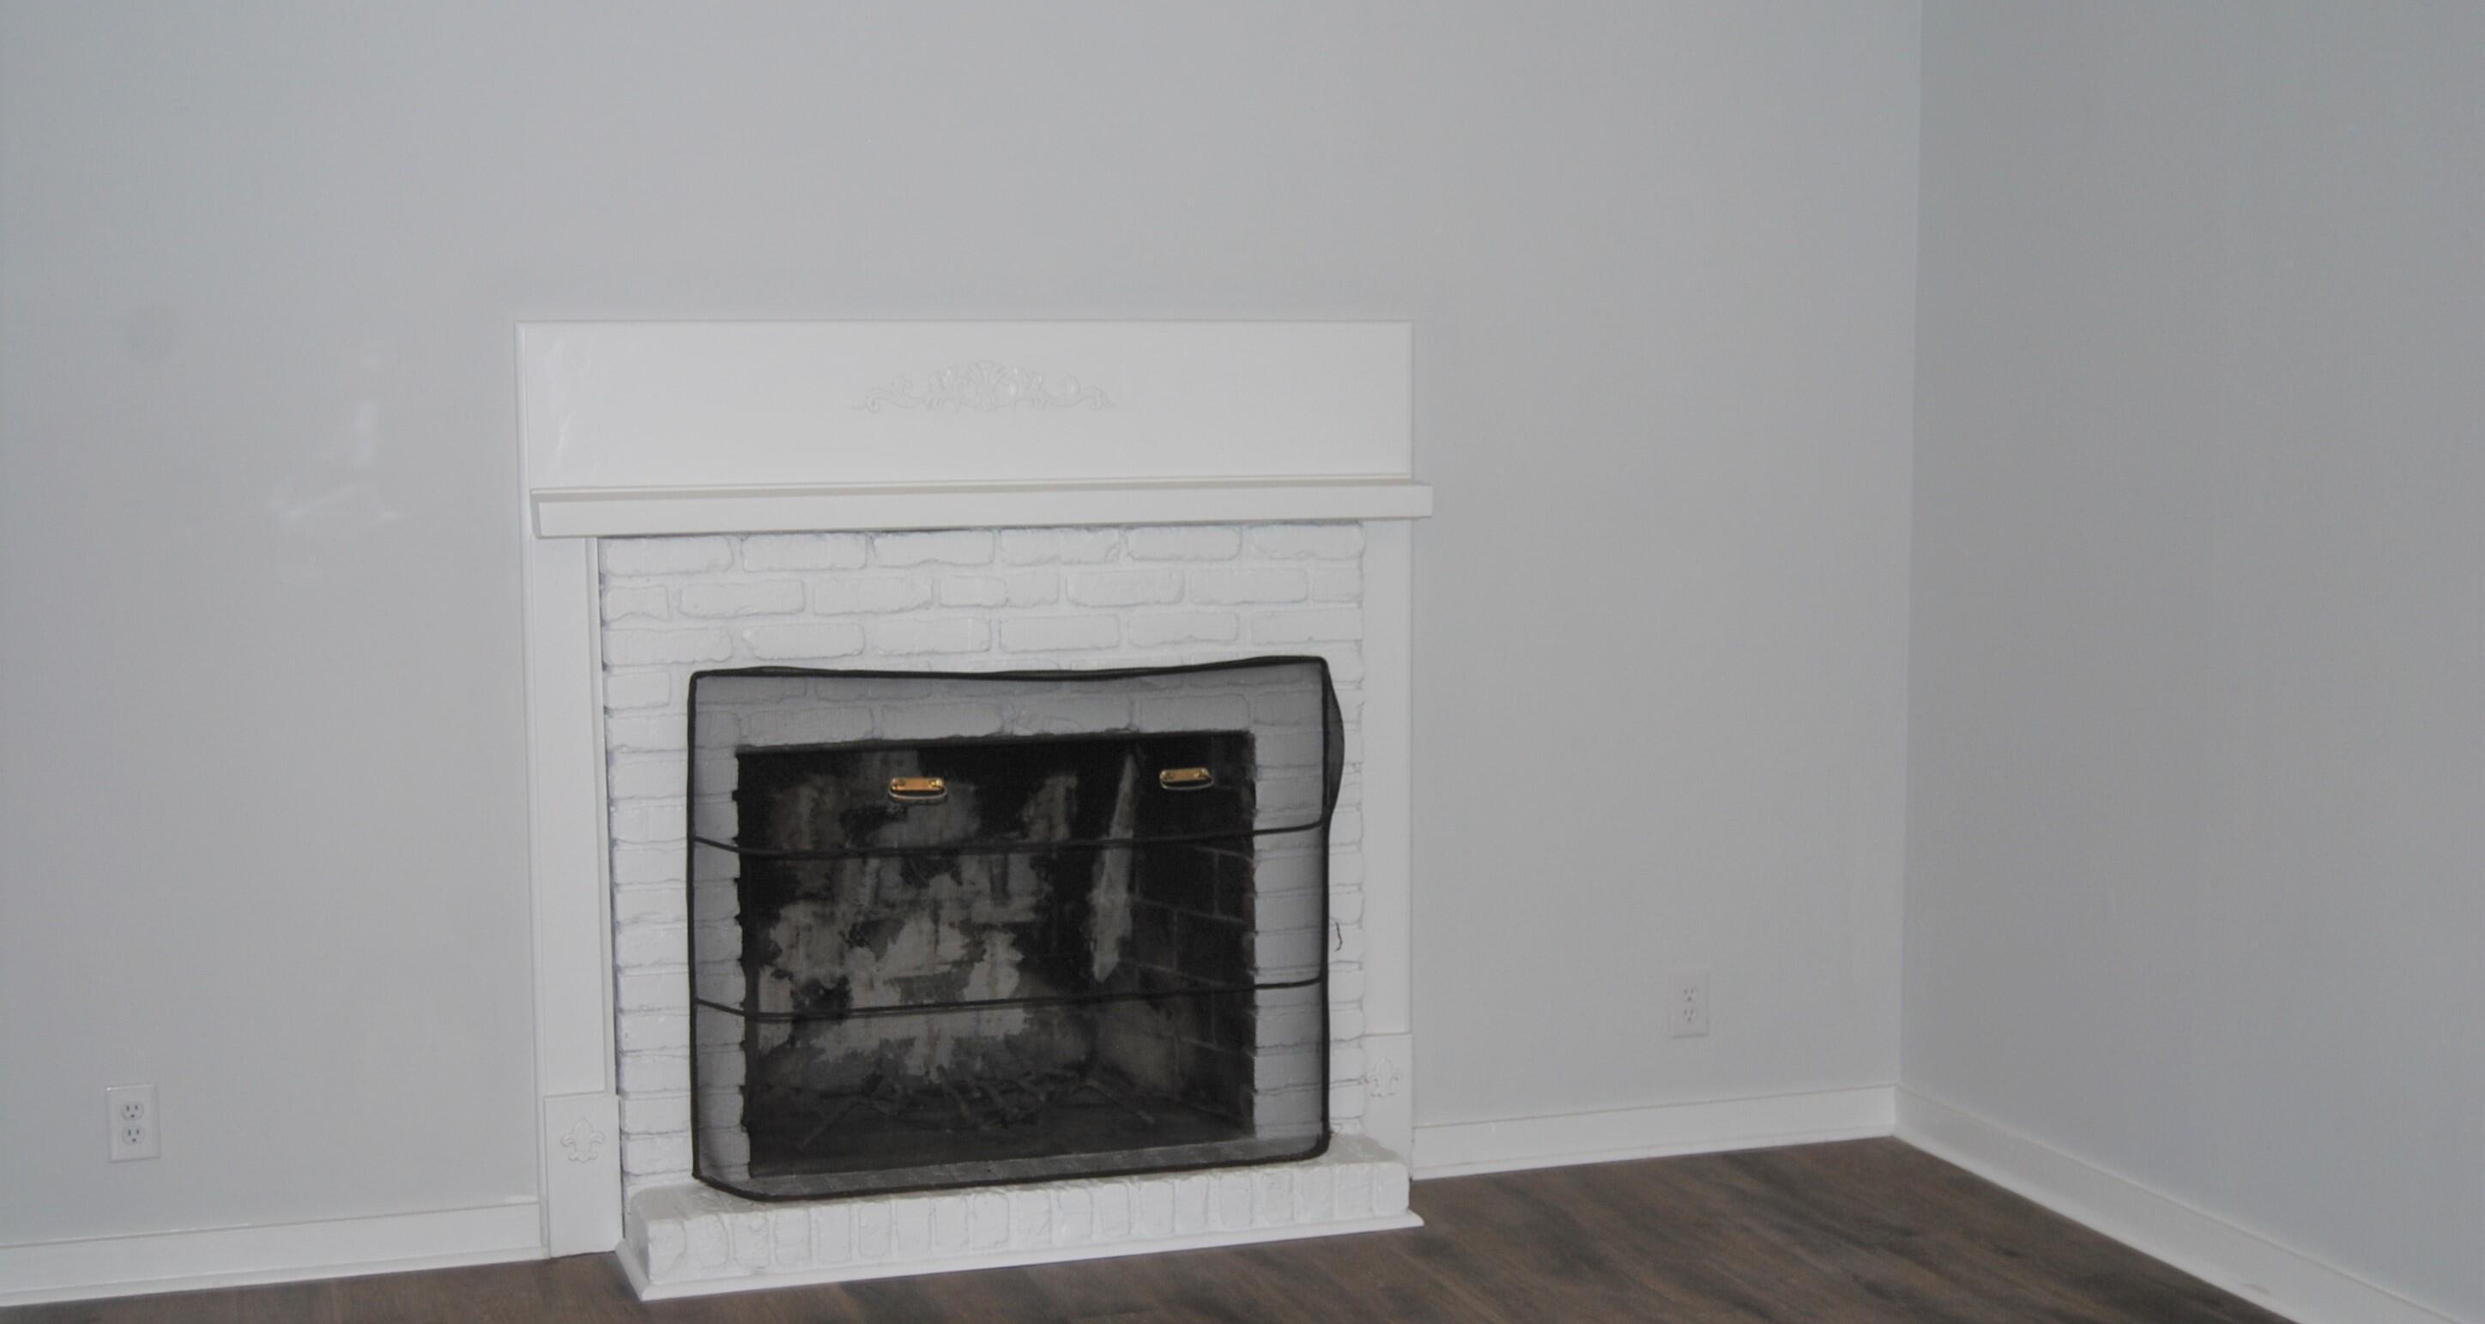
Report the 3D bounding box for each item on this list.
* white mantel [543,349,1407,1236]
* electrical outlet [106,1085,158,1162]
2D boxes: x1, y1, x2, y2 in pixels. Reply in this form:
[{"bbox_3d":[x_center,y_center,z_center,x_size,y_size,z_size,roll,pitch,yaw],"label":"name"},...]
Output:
[{"bbox_3d":[-0.376,0.201,5.085,1.520,1.508,0.315,-2,6,-18],"label":"white mantel"},{"bbox_3d":[-1.724,0.719,4.841,0.076,0.121,0.008,-2,6,-18],"label":"electrical outlet"}]

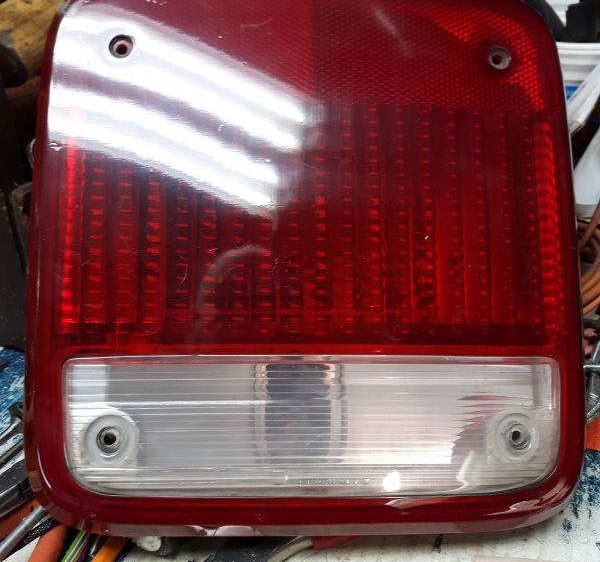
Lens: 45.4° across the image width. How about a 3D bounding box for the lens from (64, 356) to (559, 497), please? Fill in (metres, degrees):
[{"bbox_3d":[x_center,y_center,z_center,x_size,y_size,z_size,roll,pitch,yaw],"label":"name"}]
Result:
[{"bbox_3d":[0.007,0.060,0.301,0.205,0.058,0.015,0,-6,-4],"label":"lens"}]

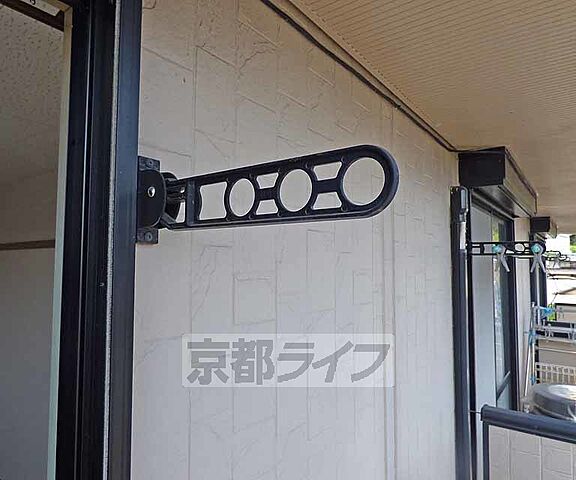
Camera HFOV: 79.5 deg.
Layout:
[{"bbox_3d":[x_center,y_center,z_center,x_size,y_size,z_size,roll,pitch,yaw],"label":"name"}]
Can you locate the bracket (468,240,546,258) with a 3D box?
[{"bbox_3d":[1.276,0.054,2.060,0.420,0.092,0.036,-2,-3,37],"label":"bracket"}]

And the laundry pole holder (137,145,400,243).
[{"bbox_3d":[-0.064,-0.061,0.488,0.451,0.150,0.040,-2,-3,37],"label":"laundry pole holder"}]

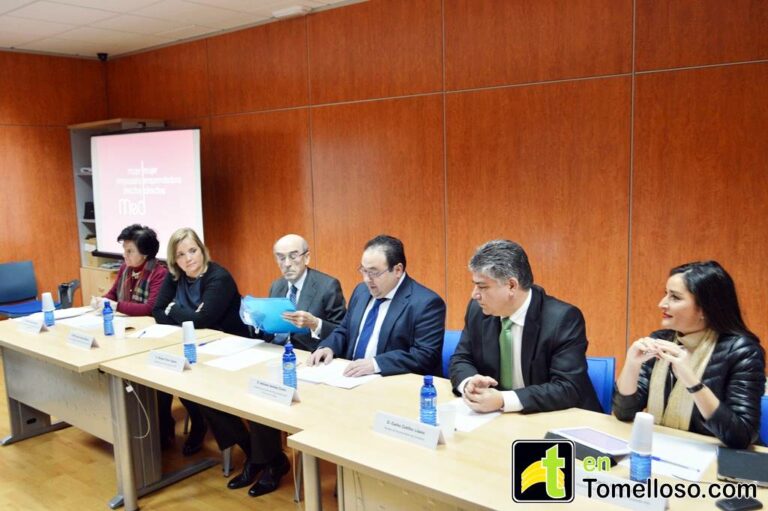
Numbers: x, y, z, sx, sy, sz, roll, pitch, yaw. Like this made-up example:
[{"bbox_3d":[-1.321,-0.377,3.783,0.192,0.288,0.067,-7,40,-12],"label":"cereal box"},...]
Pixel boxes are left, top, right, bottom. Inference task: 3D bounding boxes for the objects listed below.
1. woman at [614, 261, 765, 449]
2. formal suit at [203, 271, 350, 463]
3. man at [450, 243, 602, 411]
[{"bbox_3d":[0.937,0.660,2.278,0.720,1.260,0.540,-6,9,-34],"label":"woman"},{"bbox_3d":[-0.507,0.601,3.657,0.620,1.060,0.690,5,10,40],"label":"formal suit"},{"bbox_3d":[0.524,0.624,2.791,0.590,1.350,0.680,5,10,40],"label":"man"}]

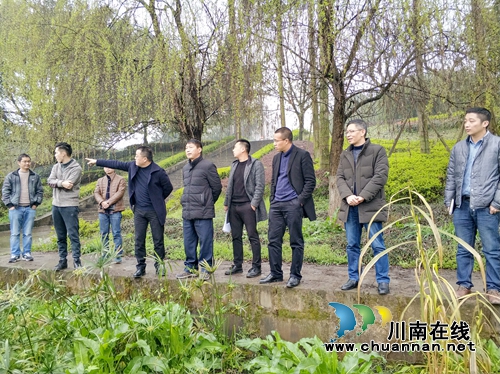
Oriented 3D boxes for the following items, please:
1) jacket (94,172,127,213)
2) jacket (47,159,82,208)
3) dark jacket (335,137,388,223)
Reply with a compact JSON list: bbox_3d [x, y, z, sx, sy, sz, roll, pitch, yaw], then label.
[{"bbox_3d":[-2.184,0.086,6.100,0.490,0.630,0.340,0,-2,-10],"label":"jacket"},{"bbox_3d":[-2.538,-0.062,5.330,0.480,0.650,0.360,0,-2,12],"label":"jacket"},{"bbox_3d":[1.135,-0.066,3.930,0.520,0.840,0.370,-2,-3,34],"label":"dark jacket"}]

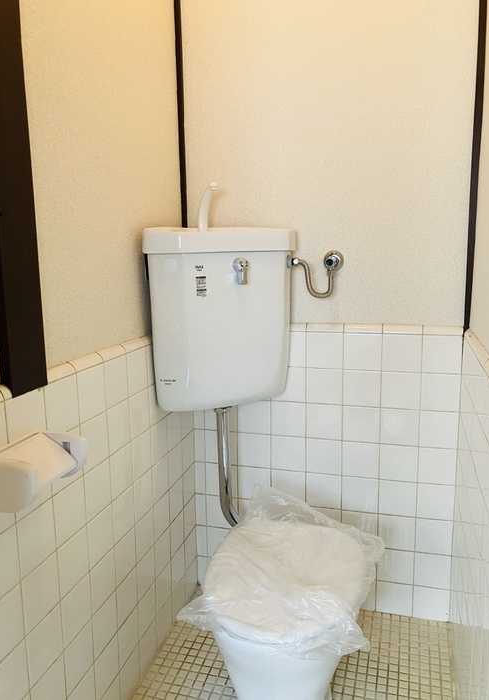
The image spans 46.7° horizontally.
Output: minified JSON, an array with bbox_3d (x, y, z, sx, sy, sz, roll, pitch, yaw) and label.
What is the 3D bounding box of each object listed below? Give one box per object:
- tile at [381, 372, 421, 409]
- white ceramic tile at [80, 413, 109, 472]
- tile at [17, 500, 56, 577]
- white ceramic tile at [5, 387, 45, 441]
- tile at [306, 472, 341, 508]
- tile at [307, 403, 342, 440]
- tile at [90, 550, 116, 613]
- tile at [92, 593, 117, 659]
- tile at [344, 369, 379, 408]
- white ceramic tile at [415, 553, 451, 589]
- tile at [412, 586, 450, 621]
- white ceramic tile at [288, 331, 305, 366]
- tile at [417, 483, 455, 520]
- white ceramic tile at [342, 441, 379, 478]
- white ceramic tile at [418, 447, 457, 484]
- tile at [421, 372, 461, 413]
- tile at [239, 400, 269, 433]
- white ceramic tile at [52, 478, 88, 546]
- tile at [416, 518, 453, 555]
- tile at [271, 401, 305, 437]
[{"bbox_3d":[0.445,0.114,1.610,0.106,0.106,0.008,2,10,16],"label":"tile"},{"bbox_3d":[-0.319,0.192,1.195,0.008,0.105,0.105,2,10,15],"label":"white ceramic tile"},{"bbox_3d":[-0.383,0.338,1.024,0.009,0.106,0.106,2,10,16],"label":"tile"},{"bbox_3d":[-0.377,0.123,0.973,0.008,0.105,0.105,2,10,15],"label":"white ceramic tile"},{"bbox_3d":[0.238,0.422,1.708,0.105,0.105,0.008,2,10,15],"label":"tile"},{"bbox_3d":[0.238,0.212,1.675,0.105,0.105,0.009,2,10,16],"label":"tile"},{"bbox_3d":[-0.319,0.516,1.265,0.009,0.106,0.106,2,10,15],"label":"tile"},{"bbox_3d":[-0.317,0.622,1.284,0.008,0.106,0.105,2,10,15],"label":"tile"},{"bbox_3d":[0.341,0.110,1.639,0.106,0.106,0.008,2,10,16],"label":"tile"},{"bbox_3d":[0.551,0.647,1.662,0.101,0.105,0.009,2,10,16],"label":"white ceramic tile"},{"bbox_3d":[0.561,0.761,1.701,0.106,0.106,0.009,2,10,15],"label":"tile"},{"bbox_3d":[0.133,-0.002,1.682,0.106,0.106,0.008,2,10,16],"label":"white ceramic tile"},{"bbox_3d":[0.548,0.436,1.625,0.101,0.105,0.009,2,10,16],"label":"tile"},{"bbox_3d":[0.343,0.322,1.664,0.105,0.105,0.009,2,10,16],"label":"white ceramic tile"},{"bbox_3d":[0.556,0.334,1.627,0.106,0.106,0.009,2,10,15],"label":"white ceramic tile"},{"bbox_3d":[0.543,0.118,1.567,0.105,0.105,0.008,2,10,15],"label":"tile"},{"bbox_3d":[0.029,0.204,1.728,0.105,0.105,0.008,2,10,15],"label":"tile"},{"bbox_3d":[-0.349,0.320,1.124,0.008,0.106,0.107,2,10,15],"label":"white ceramic tile"},{"bbox_3d":[0.553,0.543,1.652,0.103,0.106,0.008,2,10,16],"label":"tile"},{"bbox_3d":[0.132,0.208,1.700,0.105,0.105,0.008,2,10,15],"label":"tile"}]

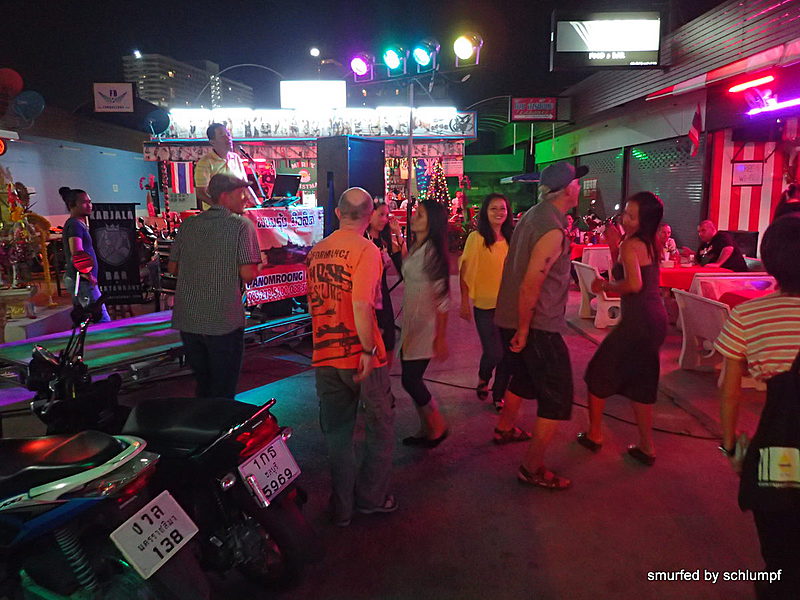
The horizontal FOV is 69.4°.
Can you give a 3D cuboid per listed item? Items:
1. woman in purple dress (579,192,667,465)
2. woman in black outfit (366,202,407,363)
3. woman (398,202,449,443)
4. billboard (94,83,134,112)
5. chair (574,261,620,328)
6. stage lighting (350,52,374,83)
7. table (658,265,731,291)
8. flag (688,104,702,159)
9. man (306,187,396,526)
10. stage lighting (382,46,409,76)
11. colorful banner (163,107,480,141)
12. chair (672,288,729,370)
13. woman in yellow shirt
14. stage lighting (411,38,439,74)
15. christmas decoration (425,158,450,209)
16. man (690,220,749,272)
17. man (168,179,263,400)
[{"bbox_3d":[1.360,0.163,3.564,0.520,1.620,0.430,5,12,25],"label":"woman in purple dress"},{"bbox_3d":[-0.155,0.018,4.483,0.460,1.560,0.380,-8,13,-36],"label":"woman in black outfit"},{"bbox_3d":[0.165,0.176,3.835,0.350,1.610,0.420,-5,11,-25],"label":"woman"},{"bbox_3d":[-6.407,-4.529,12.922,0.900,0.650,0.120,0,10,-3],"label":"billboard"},{"bbox_3d":[2.560,-0.071,7.242,0.580,0.740,0.600,0,10,3],"label":"chair"},{"bbox_3d":[-0.394,-2.445,6.075,0.220,0.290,0.250,6,26,33],"label":"stage lighting"},{"bbox_3d":[3.320,-0.012,6.897,1.120,0.750,0.800,0,10,0],"label":"table"},{"bbox_3d":[3.805,-2.170,7.441,0.170,0.680,0.120,0,10,0],"label":"flag"},{"bbox_3d":[-0.225,0.287,2.920,0.490,1.690,0.370,5,11,26],"label":"man"},{"bbox_3d":[-0.049,-2.590,6.275,0.210,0.250,0.270,8,40,37],"label":"stage lighting"},{"bbox_3d":[-2.051,-4.555,14.910,8.000,0.840,0.220,0,11,1],"label":"colorful banner"},{"bbox_3d":[2.670,0.311,4.763,0.570,0.760,0.600,-1,11,-7],"label":"chair"},{"bbox_3d":[0.670,0.012,4.411,0.460,1.610,0.350,-1,11,-3],"label":"woman in yellow shirt"},{"bbox_3d":[0.282,-2.551,6.028,0.210,0.250,0.270,8,40,37],"label":"stage lighting"},{"bbox_3d":[0.987,-3.013,15.205,0.760,1.550,0.760,0,11,0],"label":"christmas decoration"},{"bbox_3d":[3.220,-0.174,6.075,0.820,1.220,0.600,-2,11,-13],"label":"man"},{"bbox_3d":[-1.140,0.103,3.731,0.540,1.780,0.380,2,10,9],"label":"man"}]

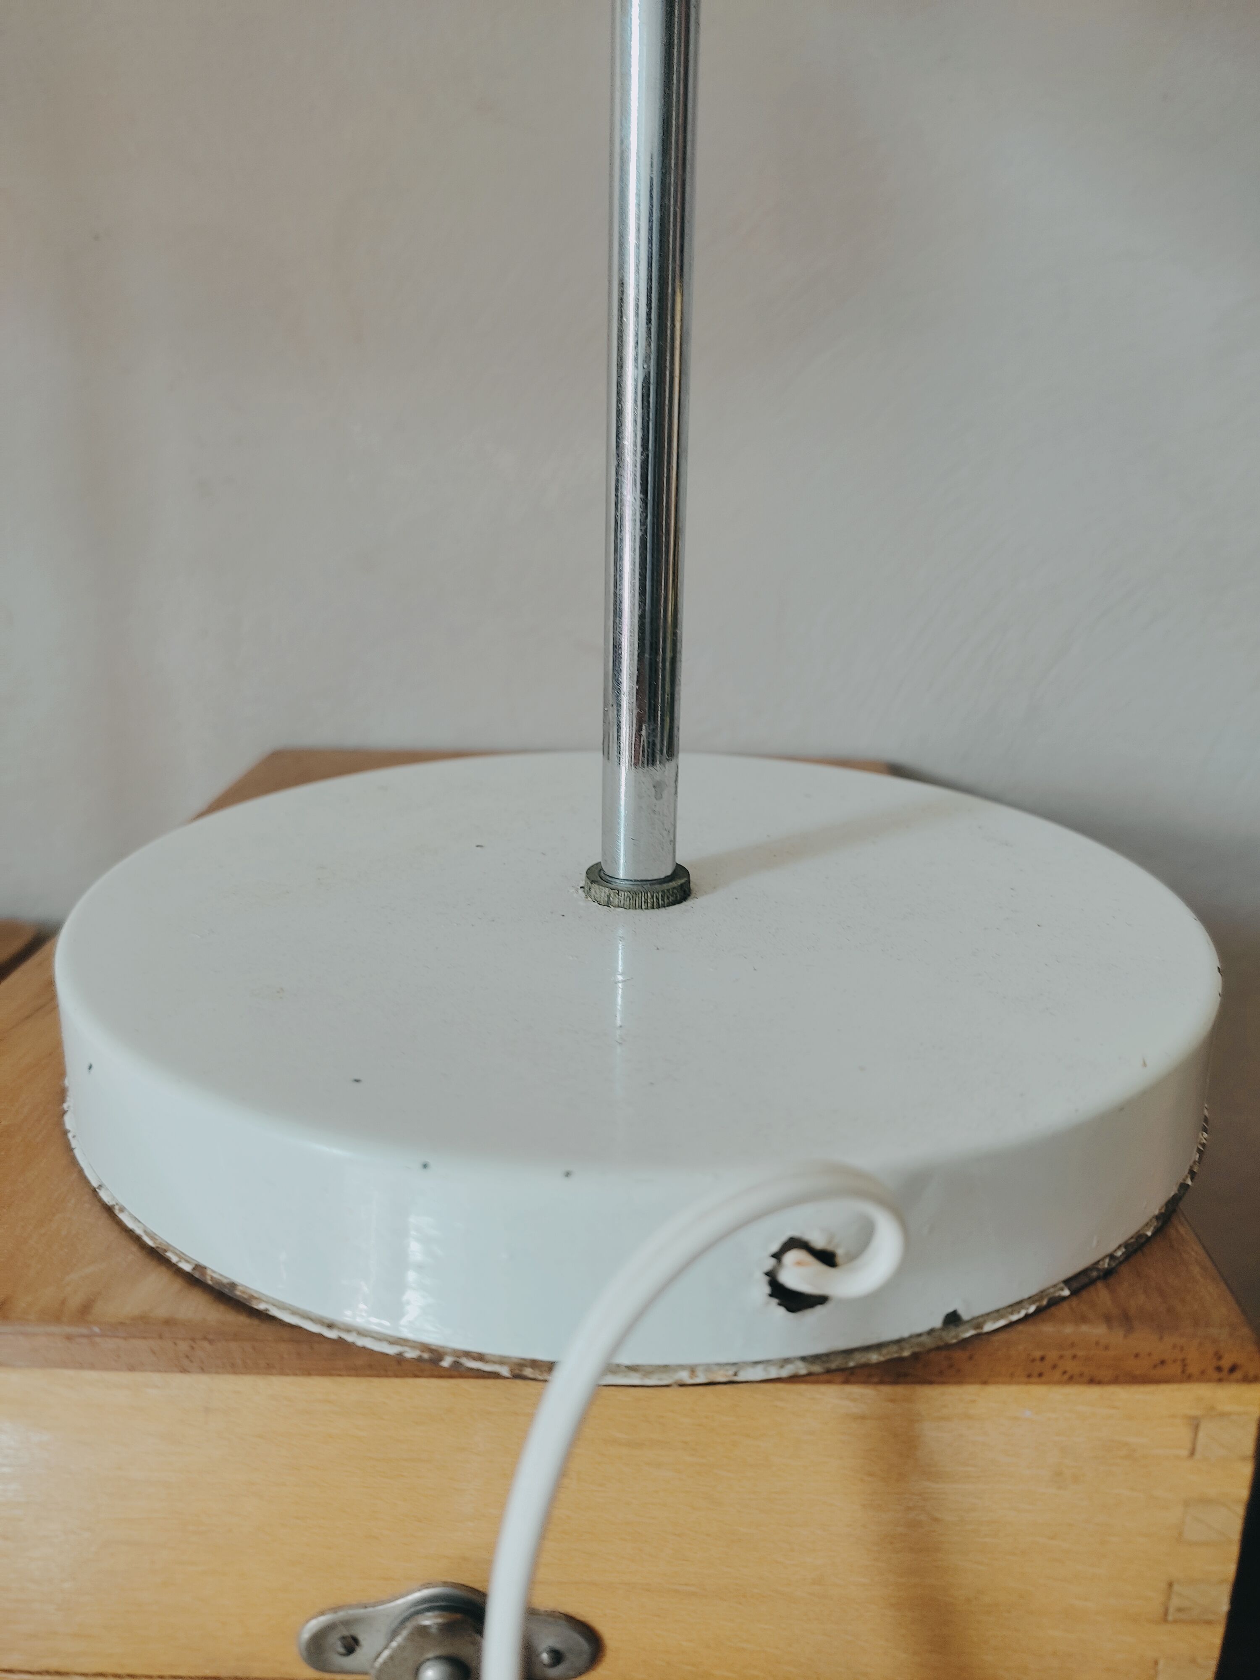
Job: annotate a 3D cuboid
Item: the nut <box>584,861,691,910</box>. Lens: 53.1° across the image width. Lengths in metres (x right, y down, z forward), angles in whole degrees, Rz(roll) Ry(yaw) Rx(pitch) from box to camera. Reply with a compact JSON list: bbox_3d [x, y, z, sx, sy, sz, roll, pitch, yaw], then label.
[{"bbox_3d":[0.002,0.009,0.250,0.021,0.004,0.021,1,17,0],"label":"nut"}]

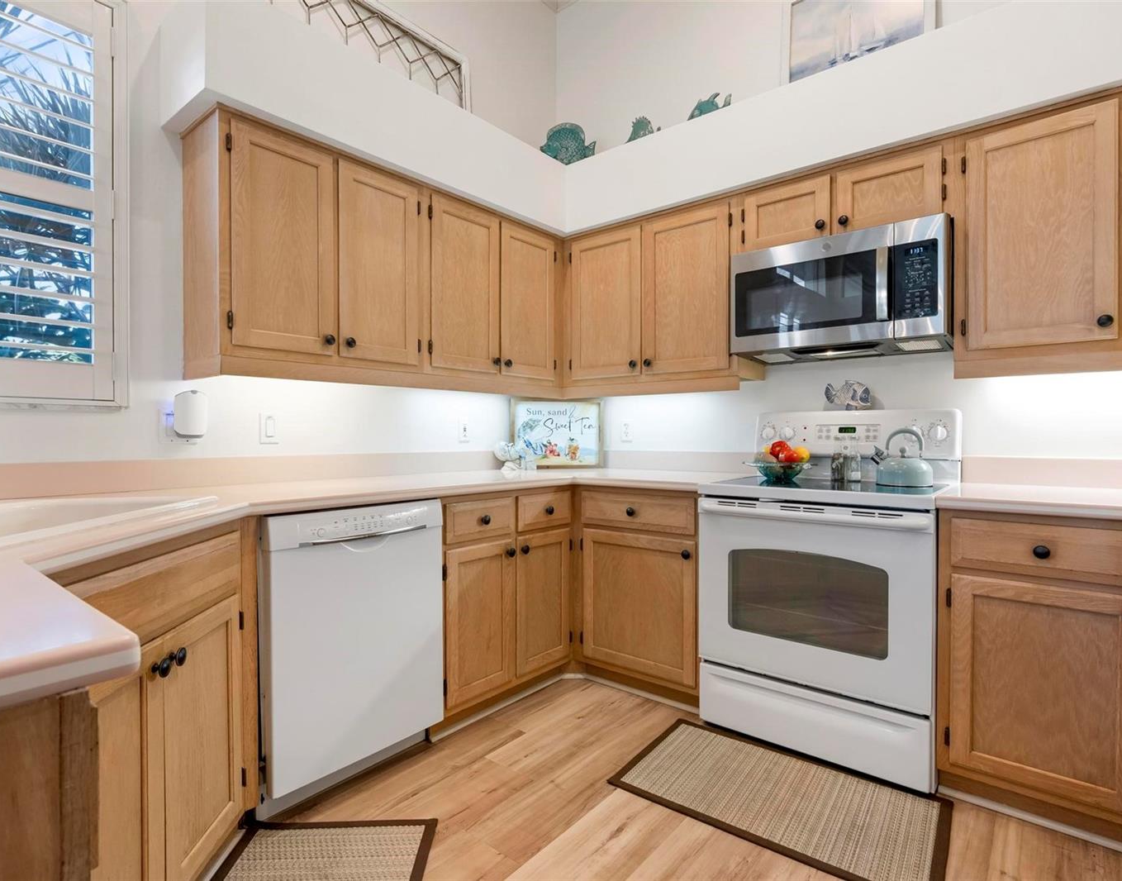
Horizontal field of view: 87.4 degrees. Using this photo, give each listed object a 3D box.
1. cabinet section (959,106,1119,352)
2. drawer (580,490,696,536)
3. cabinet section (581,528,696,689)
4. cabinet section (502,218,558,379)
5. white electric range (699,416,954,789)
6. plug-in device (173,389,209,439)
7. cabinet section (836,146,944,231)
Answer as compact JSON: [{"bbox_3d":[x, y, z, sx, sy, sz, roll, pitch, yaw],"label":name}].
[{"bbox_3d":[1.616,-0.660,1.988,0.372,0.710,0.319,0,1,39],"label":"cabinet section"},{"bbox_3d":[0.451,0.303,2.670,0.567,0.150,0.455,0,1,40],"label":"drawer"},{"bbox_3d":[0.497,0.665,2.645,0.539,0.557,0.600,0,1,39],"label":"cabinet section"},{"bbox_3d":[-0.276,-0.665,2.994,0.319,0.710,0.390,0,1,39],"label":"cabinet section"},{"bbox_3d":[1.029,0.480,2.248,0.763,1.211,0.710,0,1,40],"label":"white electric range"},{"bbox_3d":[-1.267,-0.090,2.002,0.085,0.157,0.106,0,1,40],"label":"plug-in device"},{"bbox_3d":[1.286,-0.905,2.256,0.338,0.223,0.319,0,1,39],"label":"cabinet section"}]

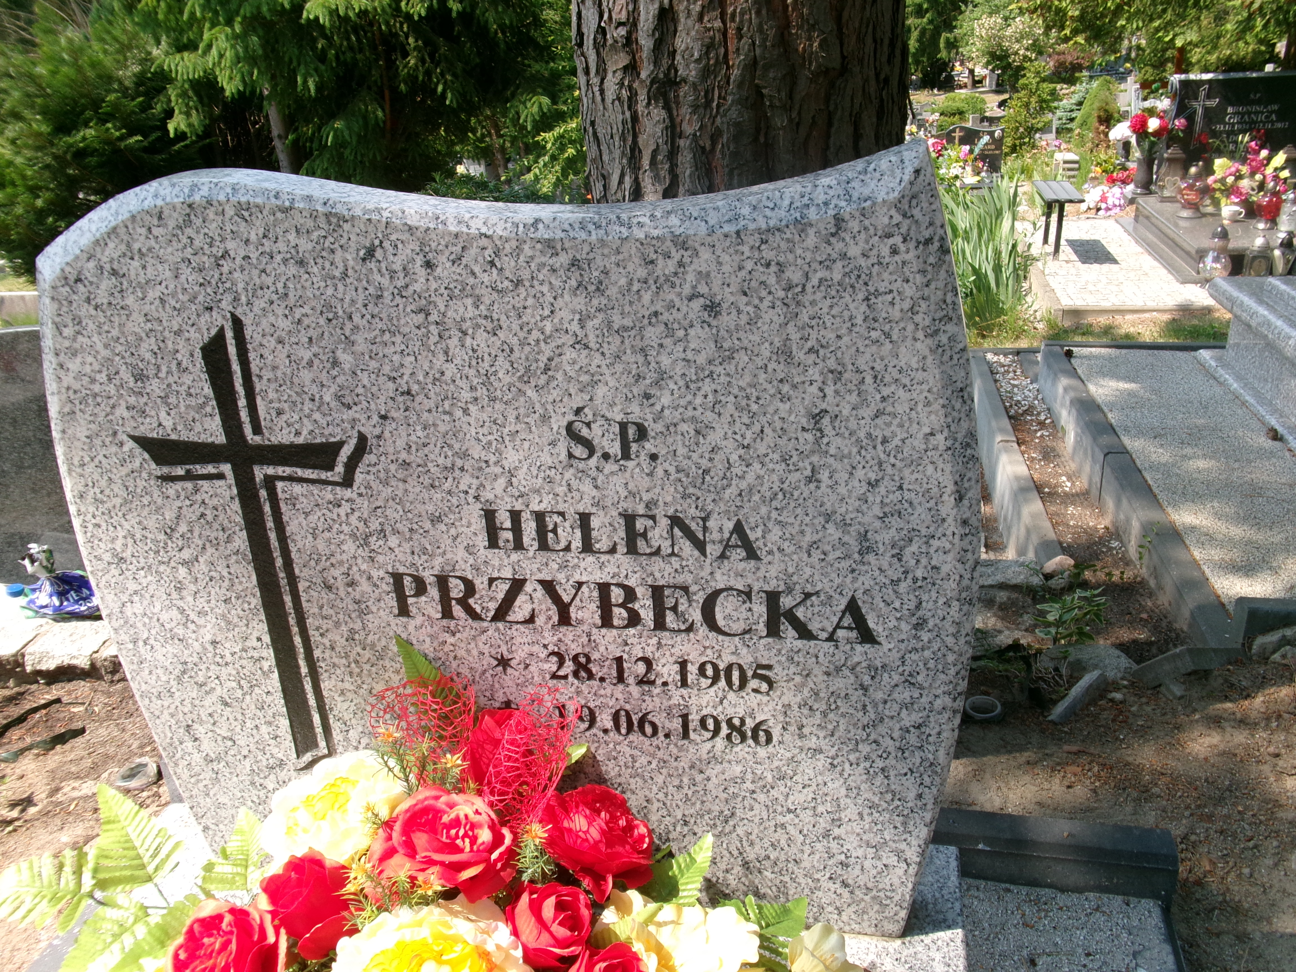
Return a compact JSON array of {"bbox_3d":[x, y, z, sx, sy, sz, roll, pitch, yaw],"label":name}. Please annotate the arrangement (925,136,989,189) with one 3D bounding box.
[{"bbox_3d":[2.955,-3.086,10.000,0.550,0.420,0.420,2,25,11],"label":"arrangement"}]

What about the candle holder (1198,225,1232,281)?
[{"bbox_3d":[2.988,-1.228,5.525,0.172,0.305,0.172,2,25,11],"label":"candle holder"}]

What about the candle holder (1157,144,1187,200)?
[{"bbox_3d":[3.496,-2.084,6.980,0.175,0.350,0.175,2,25,11],"label":"candle holder"}]

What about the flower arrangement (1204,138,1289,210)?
[{"bbox_3d":[3.688,-1.893,6.437,0.450,0.430,0.340,2,25,11],"label":"flower arrangement"}]

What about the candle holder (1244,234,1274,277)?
[{"bbox_3d":[3.223,-1.205,5.506,0.120,0.255,0.120,2,25,11],"label":"candle holder"}]

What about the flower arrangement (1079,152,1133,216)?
[{"bbox_3d":[3.343,-2.205,7.650,0.360,0.380,0.360,2,25,11],"label":"flower arrangement"}]

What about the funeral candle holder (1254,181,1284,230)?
[{"bbox_3d":[3.622,-1.642,6.107,0.167,0.270,0.167,2,25,11],"label":"funeral candle holder"}]

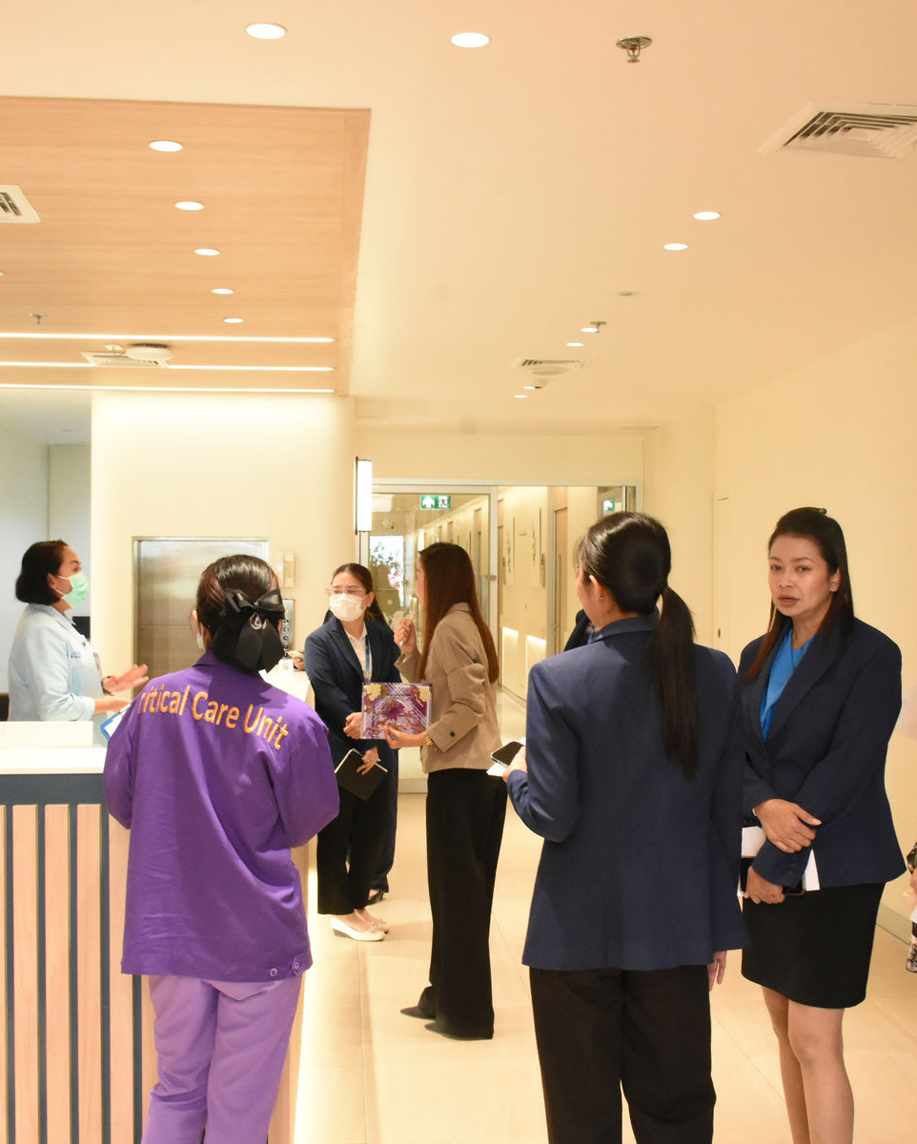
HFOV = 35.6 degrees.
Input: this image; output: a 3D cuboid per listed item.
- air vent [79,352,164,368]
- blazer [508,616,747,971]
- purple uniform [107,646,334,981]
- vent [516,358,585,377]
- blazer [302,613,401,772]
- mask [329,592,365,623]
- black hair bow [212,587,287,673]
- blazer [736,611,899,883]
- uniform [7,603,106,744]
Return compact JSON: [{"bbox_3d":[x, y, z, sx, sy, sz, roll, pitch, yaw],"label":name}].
[{"bbox_3d":[-1.654,-1.051,7.100,0.390,0.030,0.390,0,0,-5],"label":"air vent"},{"bbox_3d":[0.344,0.441,2.900,0.460,0.690,0.320,0,0,-14],"label":"blazer"},{"bbox_3d":[-0.491,0.501,2.950,0.470,0.680,0.350,0,0,-19],"label":"purple uniform"},{"bbox_3d":[0.467,-1.050,7.220,0.365,0.030,0.365,0,0,-5],"label":"vent"},{"bbox_3d":[-0.447,0.501,6.000,0.430,0.650,0.280,0,0,-38],"label":"blazer"},{"bbox_3d":[-0.472,0.151,6.060,0.150,0.125,0.085,0,0,22],"label":"mask"},{"bbox_3d":[-0.421,0.117,2.900,0.145,0.175,0.090,0,0,-26],"label":"black hair bow"},{"bbox_3d":[0.785,0.389,3.120,0.300,0.600,0.440,0,0,-42],"label":"blazer"},{"bbox_3d":[-1.456,0.444,5.150,0.340,0.630,0.450,0,0,3],"label":"uniform"}]

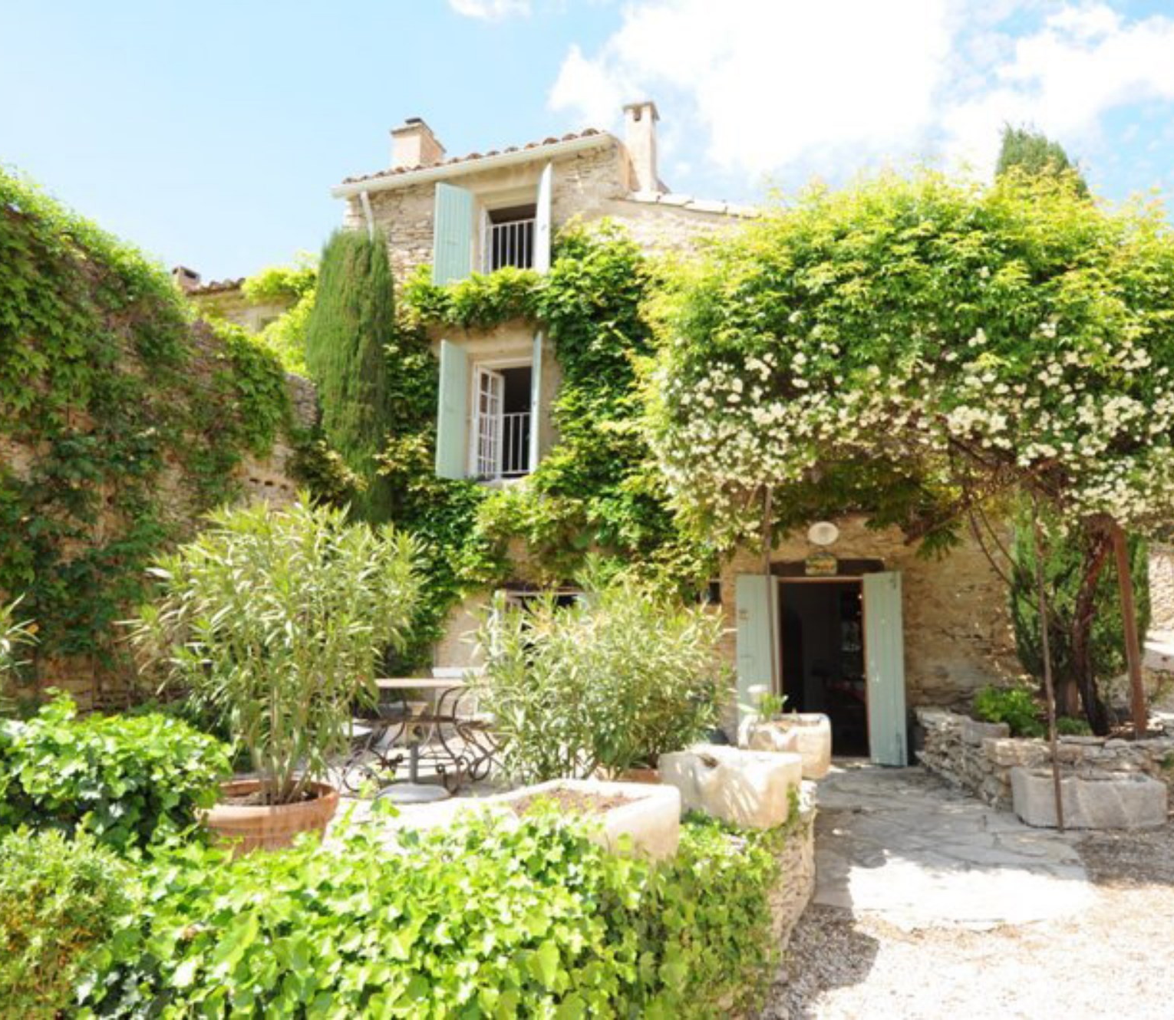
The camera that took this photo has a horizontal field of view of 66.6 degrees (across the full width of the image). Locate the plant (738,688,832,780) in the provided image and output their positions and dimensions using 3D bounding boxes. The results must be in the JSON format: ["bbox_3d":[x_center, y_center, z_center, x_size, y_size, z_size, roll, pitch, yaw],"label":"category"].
[{"bbox_3d":[2.074,2.318,9.275,0.830,0.780,0.650,-2,-8,20],"label":"plant"}]

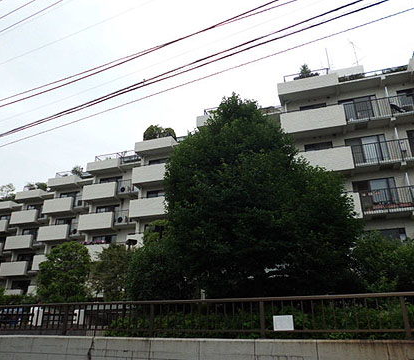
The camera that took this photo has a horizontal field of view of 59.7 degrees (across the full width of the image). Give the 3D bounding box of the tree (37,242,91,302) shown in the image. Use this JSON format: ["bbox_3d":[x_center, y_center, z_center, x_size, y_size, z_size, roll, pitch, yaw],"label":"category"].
[{"bbox_3d":[-8.520,6.403,21.242,3.229,5.534,3.067,0,-24,0],"label":"tree"}]

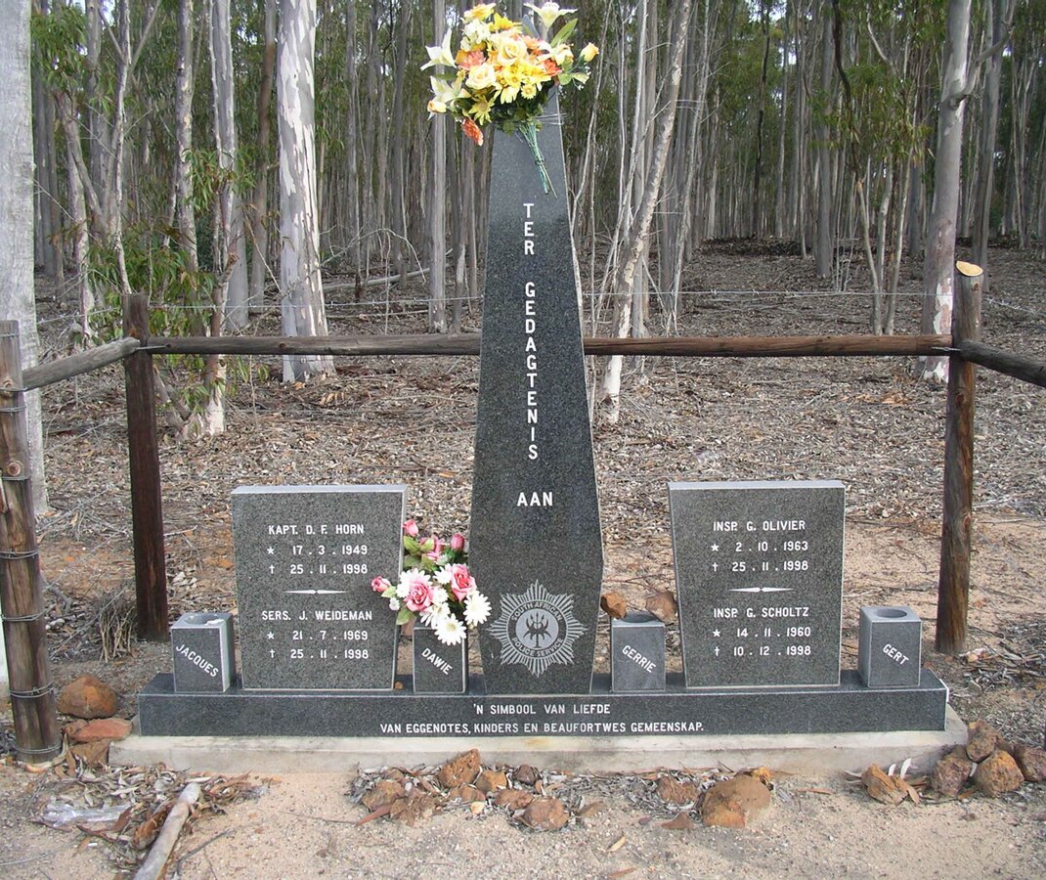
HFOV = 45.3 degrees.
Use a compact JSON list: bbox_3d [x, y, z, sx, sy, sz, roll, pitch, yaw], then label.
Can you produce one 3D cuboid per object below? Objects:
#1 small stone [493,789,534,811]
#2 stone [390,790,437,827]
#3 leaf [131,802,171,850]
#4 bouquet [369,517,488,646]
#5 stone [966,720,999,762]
[{"bbox_3d":[-0.022,0.968,3.374,0.110,0.039,0.088,-1,10,2],"label":"small stone"},{"bbox_3d":[-0.292,0.968,3.299,0.121,0.073,0.103,-1,10,2],"label":"stone"},{"bbox_3d":[-0.984,1.020,3.318,0.060,0.045,0.210,1,10,9],"label":"leaf"},{"bbox_3d":[-0.276,0.425,3.744,0.345,0.360,0.250,-1,9,2],"label":"bouquet"},{"bbox_3d":[1.314,0.858,3.580,0.086,0.111,0.082,-1,10,2],"label":"stone"}]

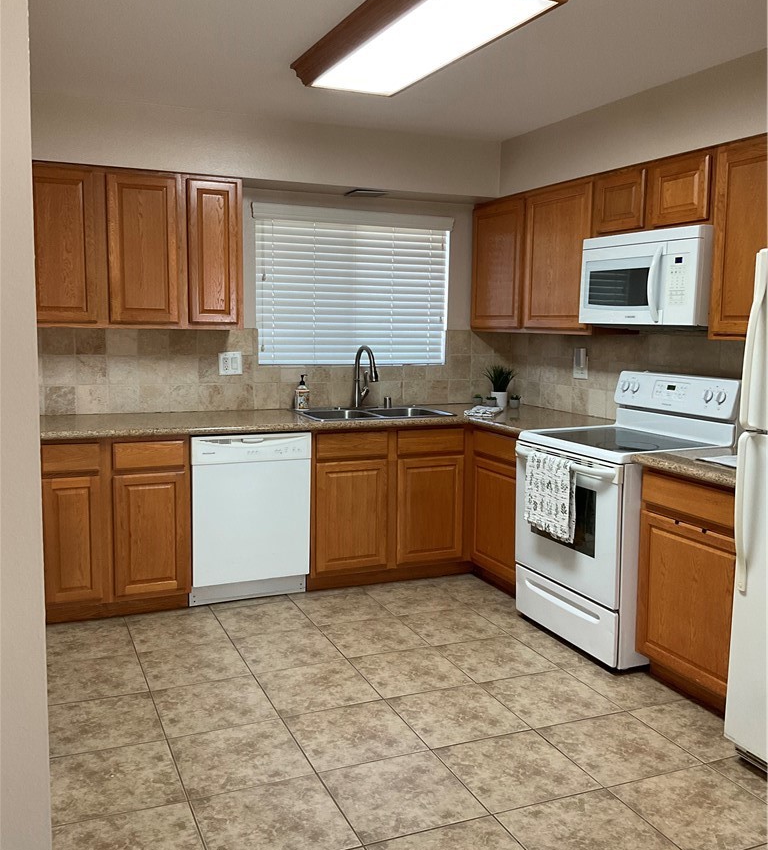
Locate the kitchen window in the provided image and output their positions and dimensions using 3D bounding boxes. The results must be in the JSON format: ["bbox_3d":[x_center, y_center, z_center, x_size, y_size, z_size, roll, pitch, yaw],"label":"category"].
[{"bbox_3d":[-0.162,-0.790,4.974,1.230,0.889,0.081,-2,8,-23],"label":"kitchen window"}]

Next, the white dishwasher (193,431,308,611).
[{"bbox_3d":[-0.768,0.444,4.561,0.601,0.863,0.597,-2,8,-23],"label":"white dishwasher"}]

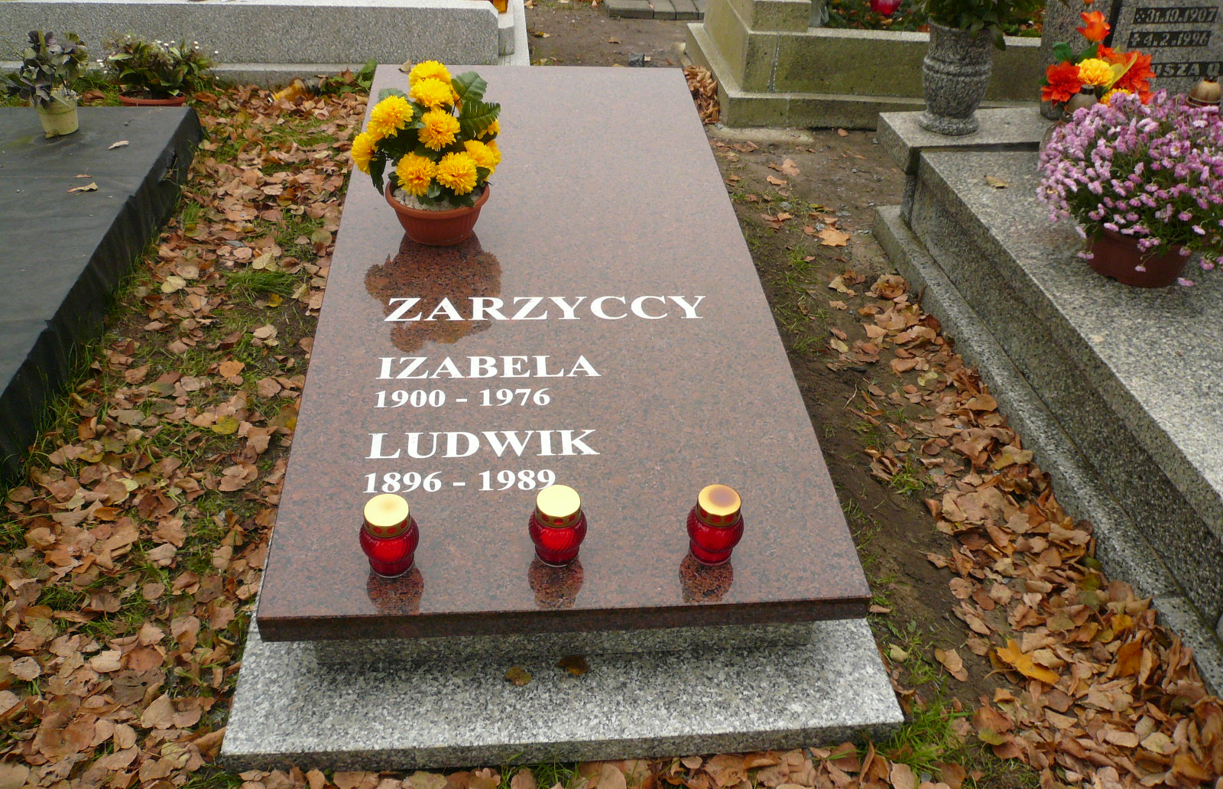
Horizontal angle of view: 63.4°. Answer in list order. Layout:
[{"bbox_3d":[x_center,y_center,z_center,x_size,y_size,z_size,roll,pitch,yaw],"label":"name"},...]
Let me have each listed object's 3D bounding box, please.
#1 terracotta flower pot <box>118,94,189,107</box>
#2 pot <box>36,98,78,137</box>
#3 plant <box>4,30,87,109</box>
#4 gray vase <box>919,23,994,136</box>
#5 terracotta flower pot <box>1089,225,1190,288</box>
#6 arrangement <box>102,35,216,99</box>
[{"bbox_3d":[-1.592,-0.991,3.460,0.235,0.105,0.150,-1,36,-6],"label":"terracotta flower pot"},{"bbox_3d":[-1.700,-0.863,3.050,0.125,0.100,0.125,2,36,-8],"label":"pot"},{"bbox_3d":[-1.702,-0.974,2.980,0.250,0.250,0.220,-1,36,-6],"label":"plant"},{"bbox_3d":[0.985,-0.909,2.830,0.197,0.288,0.197,-4,35,-4],"label":"gray vase"},{"bbox_3d":[1.171,-0.332,2.227,0.235,0.100,0.235,2,37,-1],"label":"terracotta flower pot"},{"bbox_3d":[-1.516,-1.094,3.318,0.390,0.210,0.310,-1,37,-5],"label":"arrangement"}]

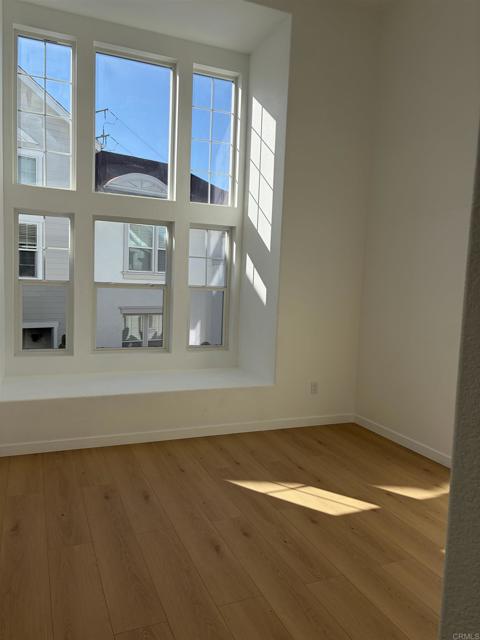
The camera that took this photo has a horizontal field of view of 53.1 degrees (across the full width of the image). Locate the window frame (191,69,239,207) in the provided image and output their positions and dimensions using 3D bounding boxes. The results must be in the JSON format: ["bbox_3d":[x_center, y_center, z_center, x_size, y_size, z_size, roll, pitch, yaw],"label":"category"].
[{"bbox_3d":[-0.291,-2.034,5.413,0.552,1.474,0.110,0,5,-23],"label":"window frame"}]

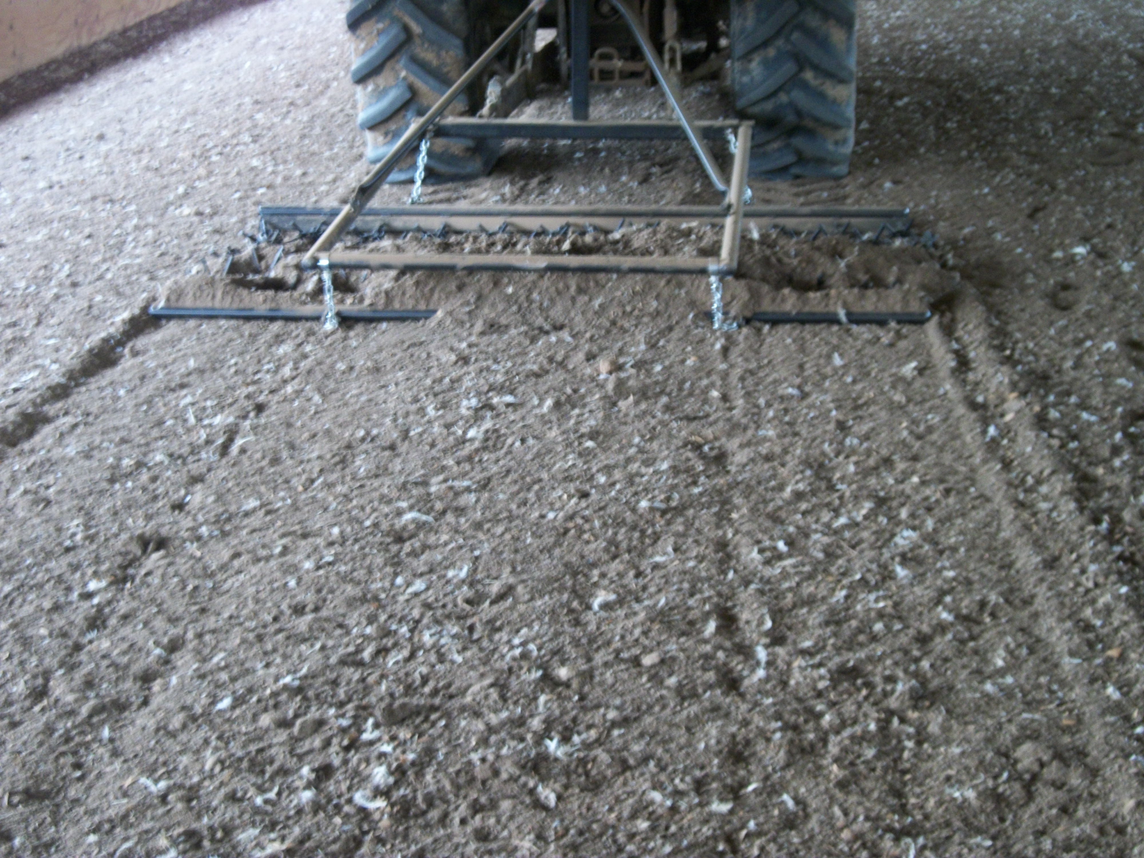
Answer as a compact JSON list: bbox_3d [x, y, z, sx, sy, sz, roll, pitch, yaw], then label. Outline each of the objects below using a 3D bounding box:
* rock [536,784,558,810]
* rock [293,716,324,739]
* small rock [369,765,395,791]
[{"bbox_3d":[-0.033,0.482,2.688,0.029,0.028,0.031,-1,16,-1],"label":"rock"},{"bbox_3d":[-0.374,0.423,2.904,0.044,0.030,0.040,-3,16,-8],"label":"rock"},{"bbox_3d":[-0.254,0.468,2.743,0.035,0.029,0.035,-2,16,-6],"label":"small rock"}]

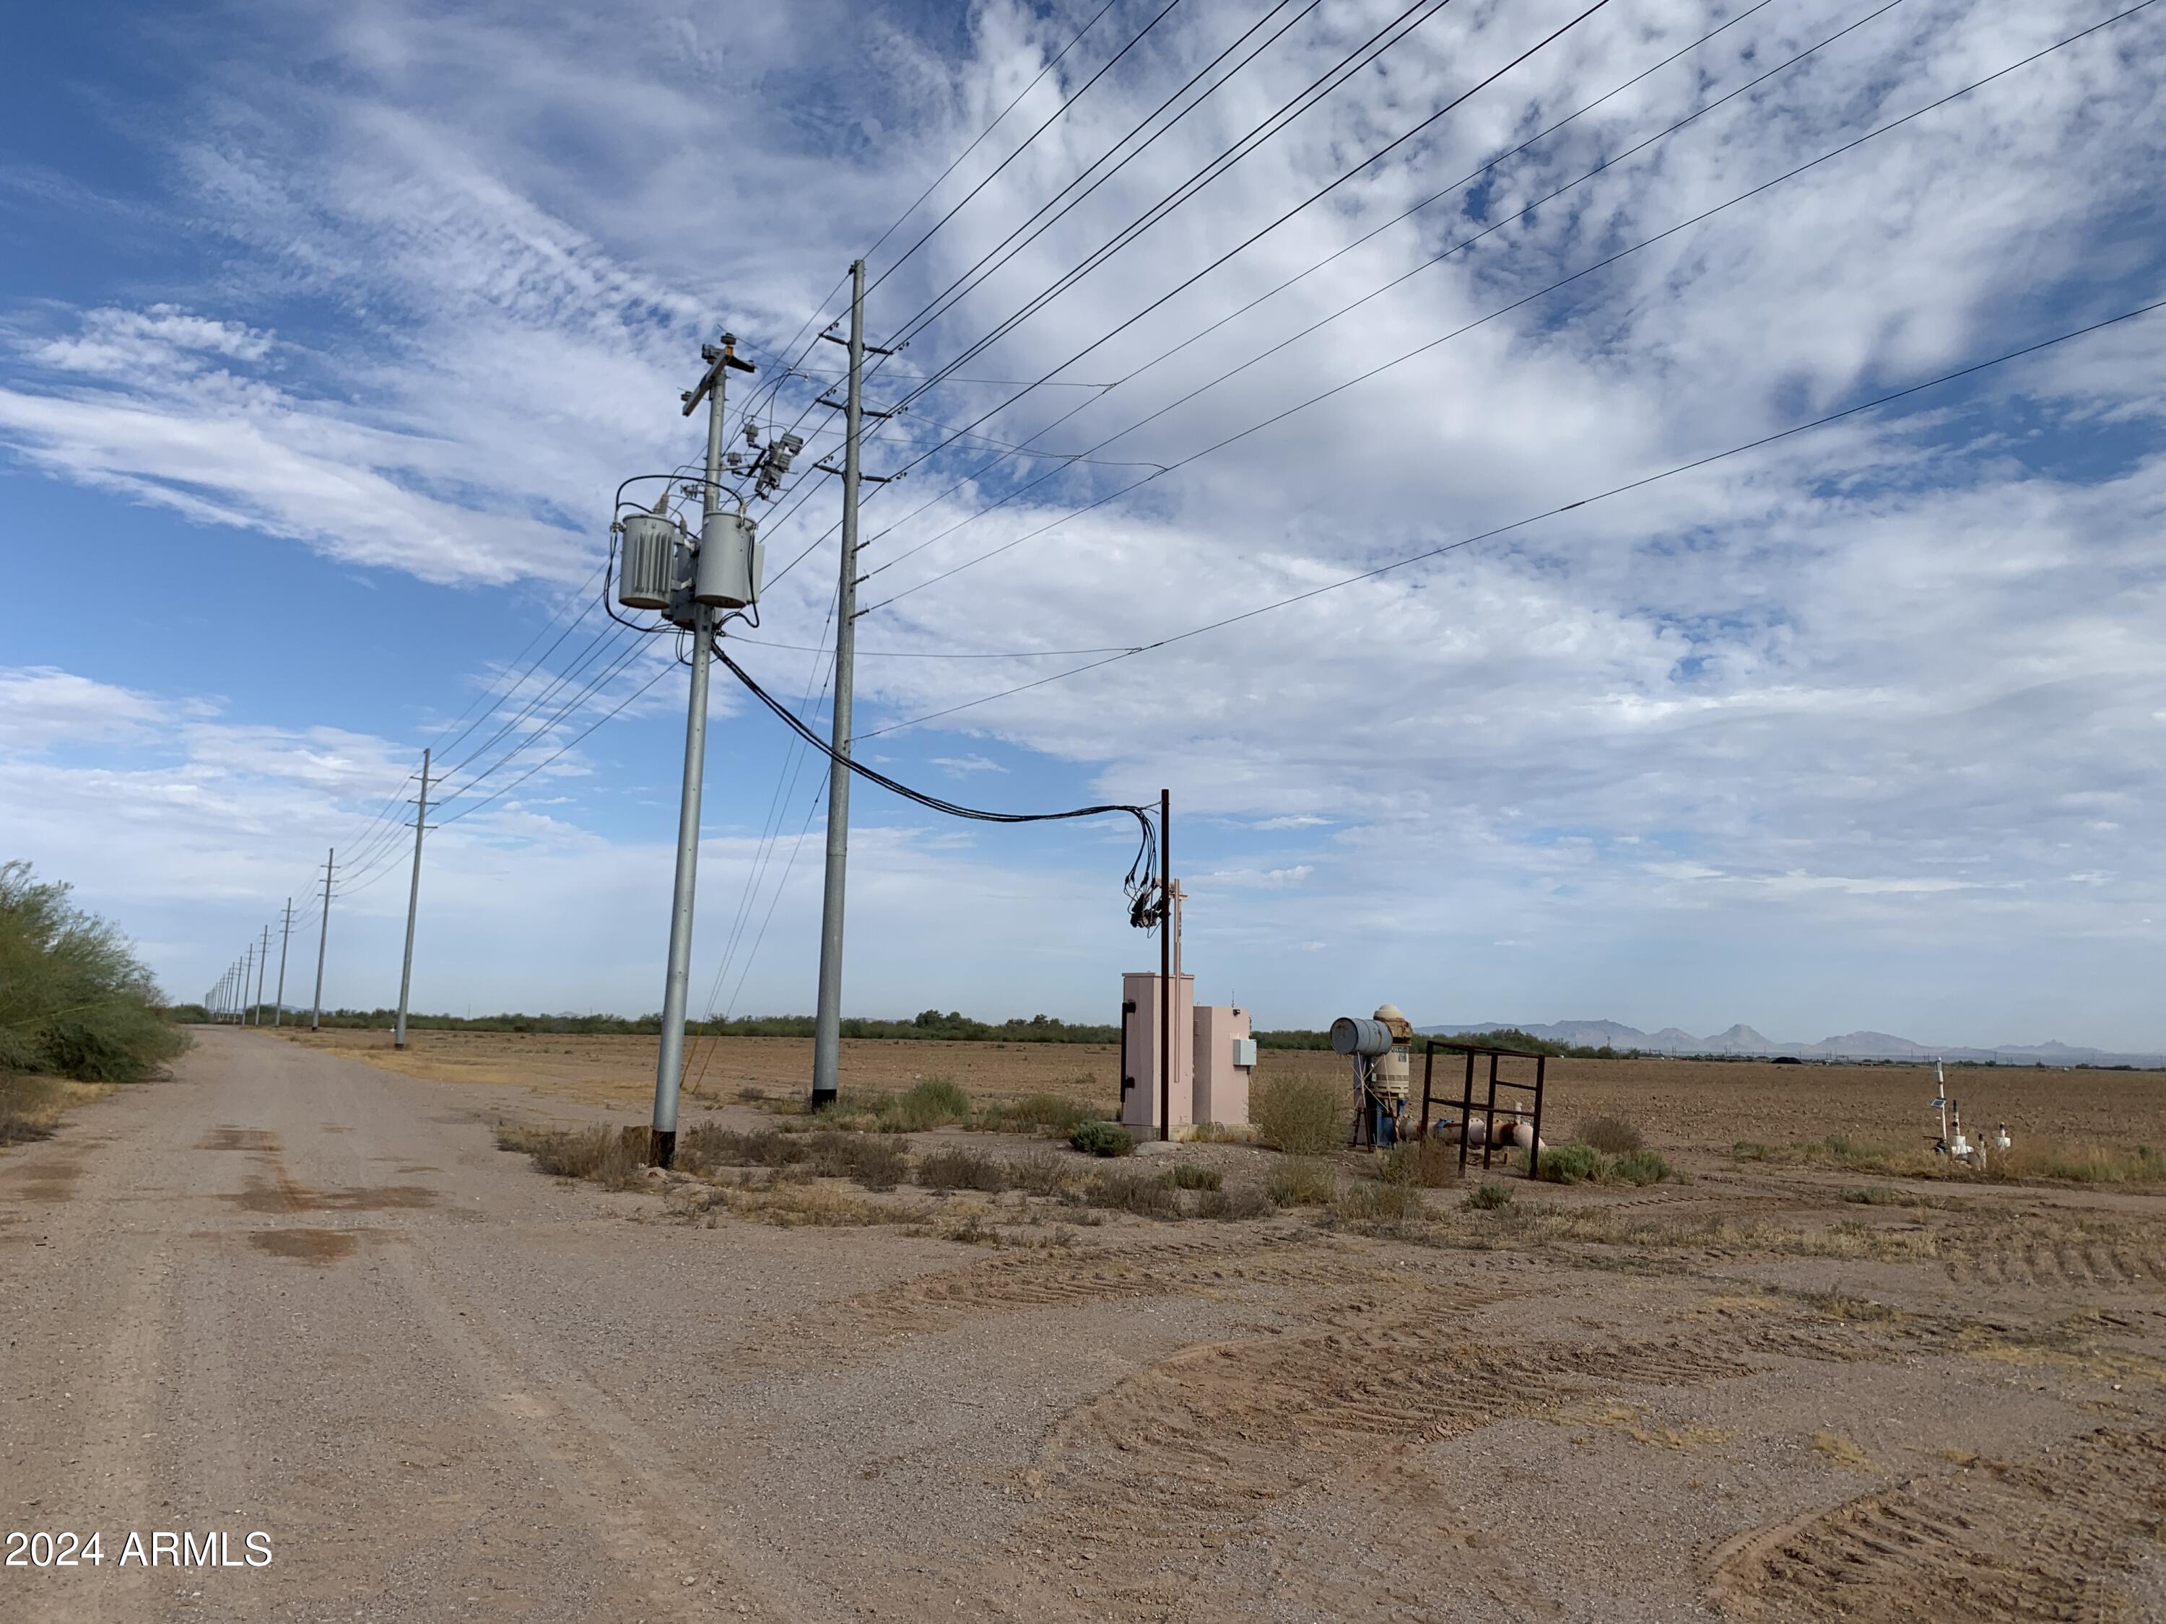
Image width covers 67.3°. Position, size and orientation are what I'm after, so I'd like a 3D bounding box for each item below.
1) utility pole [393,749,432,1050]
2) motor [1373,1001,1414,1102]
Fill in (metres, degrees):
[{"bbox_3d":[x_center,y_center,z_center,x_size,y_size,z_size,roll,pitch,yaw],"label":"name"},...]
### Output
[{"bbox_3d":[-42.811,5.405,103.945,0.500,19.128,0.500,1,-8,0],"label":"utility pole"},{"bbox_3d":[4.837,3.730,25.342,0.640,1.565,0.640,1,-8,0],"label":"motor"}]

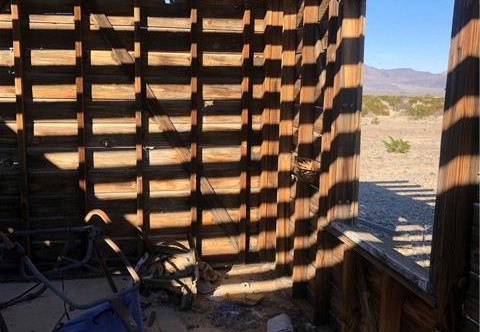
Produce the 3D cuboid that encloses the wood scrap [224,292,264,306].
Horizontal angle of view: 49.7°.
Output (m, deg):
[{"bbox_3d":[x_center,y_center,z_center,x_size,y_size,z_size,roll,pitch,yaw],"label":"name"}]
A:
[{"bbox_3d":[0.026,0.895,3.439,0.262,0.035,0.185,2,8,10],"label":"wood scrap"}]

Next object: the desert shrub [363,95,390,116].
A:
[{"bbox_3d":[8.708,-3.874,33.109,1.703,1.310,1.447,3,9,14],"label":"desert shrub"}]

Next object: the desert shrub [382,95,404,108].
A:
[{"bbox_3d":[14.347,-6.011,48.406,1.975,1.231,1.679,3,9,16],"label":"desert shrub"}]

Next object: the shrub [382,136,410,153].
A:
[{"bbox_3d":[4.007,-0.553,13.263,0.663,0.380,0.597,3,9,17],"label":"shrub"}]

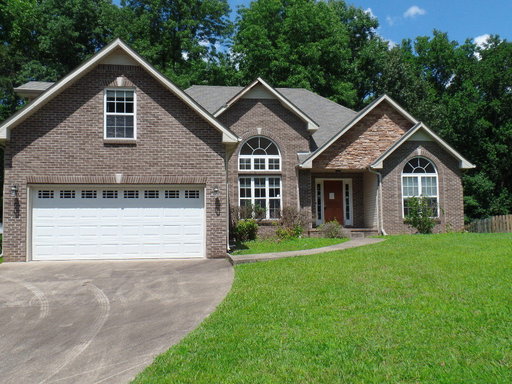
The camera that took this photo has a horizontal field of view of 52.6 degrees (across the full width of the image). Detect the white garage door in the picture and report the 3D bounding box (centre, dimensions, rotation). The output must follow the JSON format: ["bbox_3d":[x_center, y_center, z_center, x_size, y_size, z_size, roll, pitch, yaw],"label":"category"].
[{"bbox_3d":[-3.922,0.886,14.956,4.880,2.120,0.080,0,-4,-9],"label":"white garage door"}]

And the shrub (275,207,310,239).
[{"bbox_3d":[1.510,1.240,21.077,1.457,1.301,1.200,0,-4,-9],"label":"shrub"}]

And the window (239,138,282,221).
[{"bbox_3d":[0.180,-0.593,21.769,1.844,3.535,0.120,0,-4,-9],"label":"window"}]

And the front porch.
[{"bbox_3d":[3.499,0.456,22.220,2.999,2.626,2.050,0,-4,-9],"label":"front porch"}]

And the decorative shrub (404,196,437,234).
[{"bbox_3d":[6.664,0.970,20.963,1.376,1.578,1.150,0,-4,-9],"label":"decorative shrub"}]

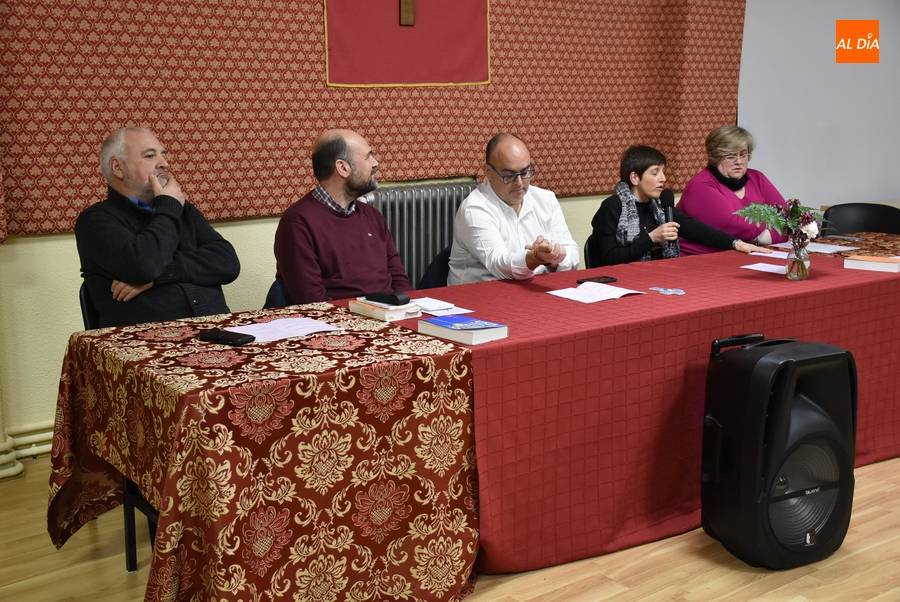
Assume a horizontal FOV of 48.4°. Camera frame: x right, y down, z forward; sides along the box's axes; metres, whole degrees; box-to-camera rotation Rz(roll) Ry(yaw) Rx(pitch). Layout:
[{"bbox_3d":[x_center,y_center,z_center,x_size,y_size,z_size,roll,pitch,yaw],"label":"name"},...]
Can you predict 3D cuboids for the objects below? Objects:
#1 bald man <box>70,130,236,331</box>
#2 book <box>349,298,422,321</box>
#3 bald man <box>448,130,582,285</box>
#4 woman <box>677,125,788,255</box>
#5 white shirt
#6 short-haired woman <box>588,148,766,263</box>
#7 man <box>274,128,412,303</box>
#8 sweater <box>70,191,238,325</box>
[{"bbox_3d":[-0.842,0.108,3.296,0.770,1.330,0.560,10,15,37],"label":"bald man"},{"bbox_3d":[-0.207,0.022,3.228,0.138,0.038,0.203,-9,16,-39],"label":"book"},{"bbox_3d":[0.279,0.010,3.885,0.560,1.300,0.750,-4,13,-22],"label":"bald man"},{"bbox_3d":[1.366,-0.147,4.665,0.640,1.305,0.720,-2,12,-12],"label":"woman"},{"bbox_3d":[0.242,-0.174,3.957,0.550,0.630,0.520,-4,13,-22],"label":"white shirt"},{"bbox_3d":[1.006,-0.044,4.341,0.780,1.230,0.700,-3,13,-18],"label":"short-haired woman"},{"bbox_3d":[-0.297,0.070,3.522,0.540,1.320,0.750,-7,14,-32],"label":"man"},{"bbox_3d":[-0.978,-0.068,3.369,0.420,0.640,0.560,10,15,37],"label":"sweater"}]

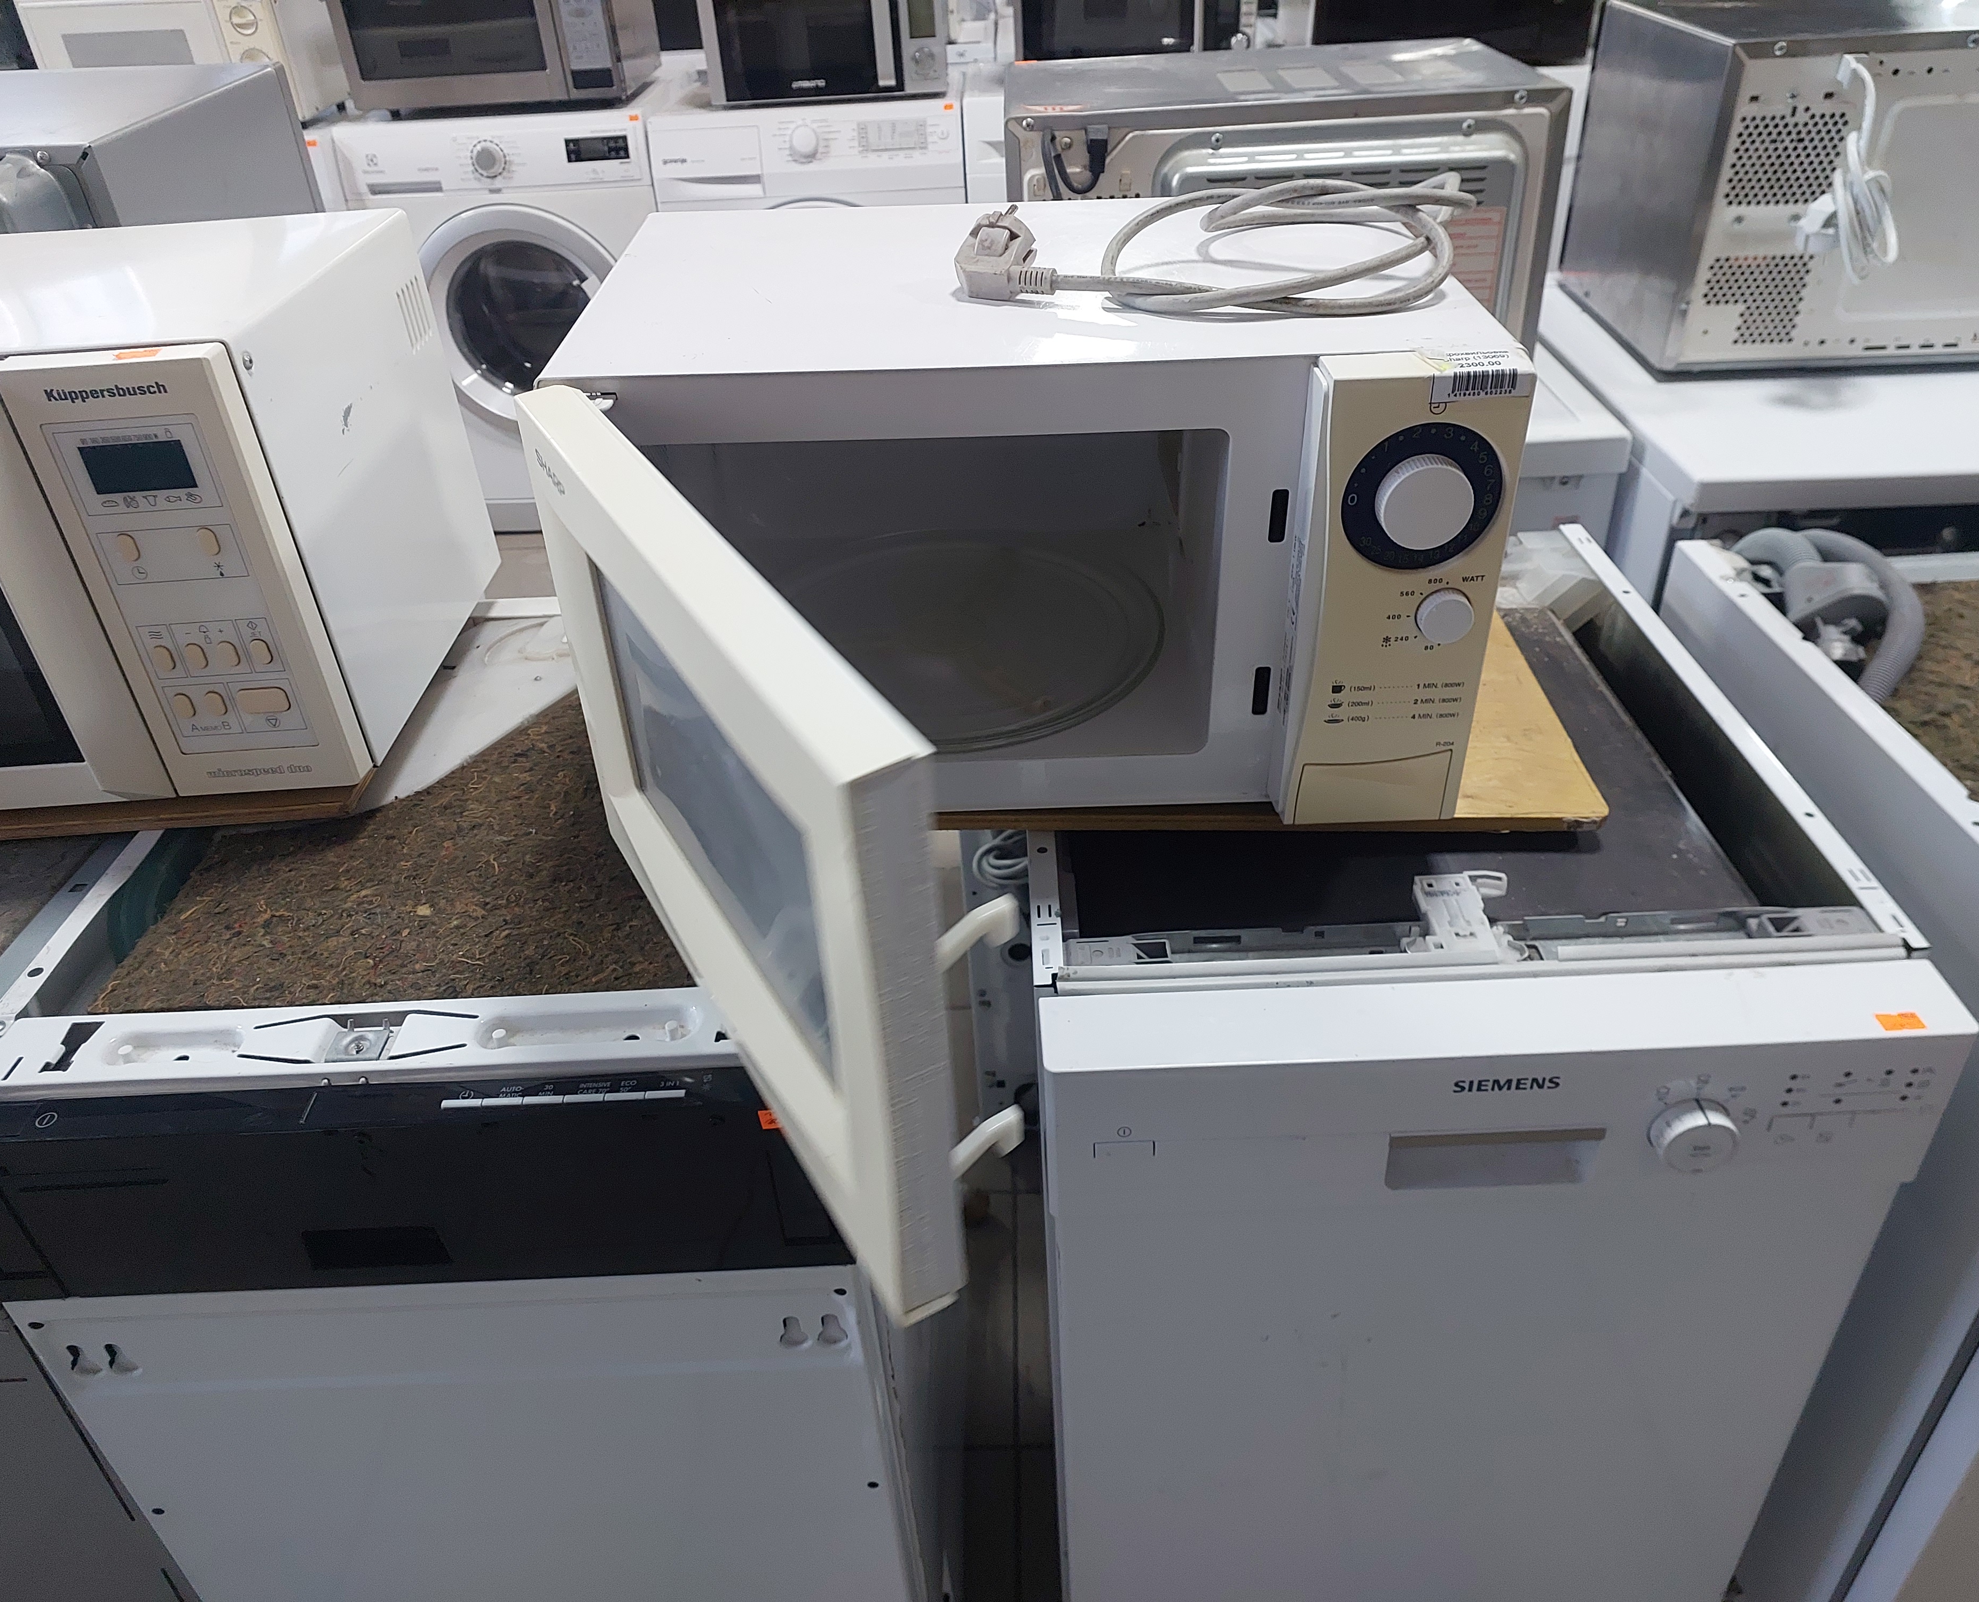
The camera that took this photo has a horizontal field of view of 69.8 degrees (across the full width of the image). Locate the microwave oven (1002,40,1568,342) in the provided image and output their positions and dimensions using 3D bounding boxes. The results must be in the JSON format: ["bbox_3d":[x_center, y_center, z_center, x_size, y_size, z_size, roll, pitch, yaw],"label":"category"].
[{"bbox_3d":[0.245,-0.551,1.350,0.460,0.256,0.315,-2,35,0],"label":"microwave oven"}]

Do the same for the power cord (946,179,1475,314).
[{"bbox_3d":[0.125,-0.312,0.764,0.280,0.050,0.185,-2,35,0],"label":"power cord"}]

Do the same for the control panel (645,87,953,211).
[{"bbox_3d":[-0.345,-1.252,2.733,0.592,0.142,0.055,-5,35,-4],"label":"control panel"}]

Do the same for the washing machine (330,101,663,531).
[{"bbox_3d":[-0.971,-1.119,3.196,0.597,0.850,0.600,-4,35,-3],"label":"washing machine"}]

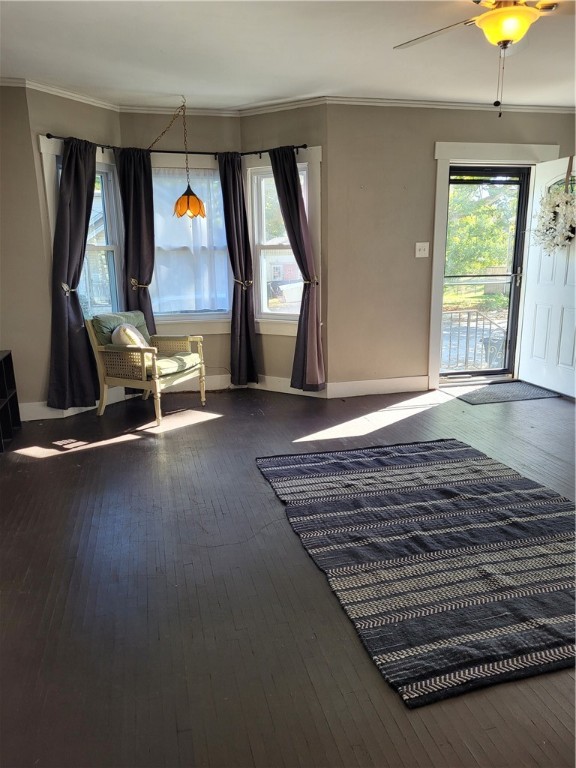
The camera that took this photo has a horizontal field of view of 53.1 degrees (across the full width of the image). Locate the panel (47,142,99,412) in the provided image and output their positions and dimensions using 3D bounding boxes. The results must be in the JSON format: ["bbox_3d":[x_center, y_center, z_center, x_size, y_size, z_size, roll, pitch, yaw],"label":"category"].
[{"bbox_3d":[-1.681,-0.816,4.550,0.150,2.090,0.610,7,15,30],"label":"panel"}]

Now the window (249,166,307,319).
[{"bbox_3d":[-0.074,-1.261,5.200,0.620,1.325,0.100,7,15,31],"label":"window"}]

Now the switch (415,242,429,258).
[{"bbox_3d":[1.201,-1.192,5.131,0.122,0.124,0.012,-4,13,-13],"label":"switch"}]

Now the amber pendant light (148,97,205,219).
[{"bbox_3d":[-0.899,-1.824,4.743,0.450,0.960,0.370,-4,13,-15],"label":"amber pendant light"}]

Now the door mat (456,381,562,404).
[{"bbox_3d":[1.943,0.070,5.334,0.910,0.012,0.620,-4,13,-13],"label":"door mat"}]

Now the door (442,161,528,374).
[{"bbox_3d":[1.839,-1.018,5.430,0.875,1.935,0.060,-4,13,-13],"label":"door"}]

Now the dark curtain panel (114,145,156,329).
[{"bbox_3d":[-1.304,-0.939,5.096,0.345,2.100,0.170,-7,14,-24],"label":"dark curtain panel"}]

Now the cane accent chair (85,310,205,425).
[{"bbox_3d":[-1.152,-0.165,4.787,0.710,0.800,0.660,5,14,25],"label":"cane accent chair"}]

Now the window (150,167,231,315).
[{"bbox_3d":[-0.920,-1.272,5.263,0.725,1.305,0.100,-4,13,-15],"label":"window"}]

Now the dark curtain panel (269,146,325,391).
[{"bbox_3d":[0.084,-0.962,5.037,0.530,2.090,0.140,7,15,31],"label":"dark curtain panel"}]

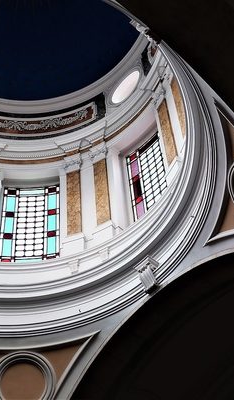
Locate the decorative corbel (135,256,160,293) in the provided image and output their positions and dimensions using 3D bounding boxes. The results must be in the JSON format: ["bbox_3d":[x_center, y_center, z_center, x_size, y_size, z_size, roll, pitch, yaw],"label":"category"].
[{"bbox_3d":[0.655,1.608,16.345,0.372,0.624,0.432,36,-64,-26],"label":"decorative corbel"}]

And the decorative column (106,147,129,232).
[{"bbox_3d":[0.004,-0.303,20.598,0.384,3.300,0.360,-31,-58,17],"label":"decorative column"}]

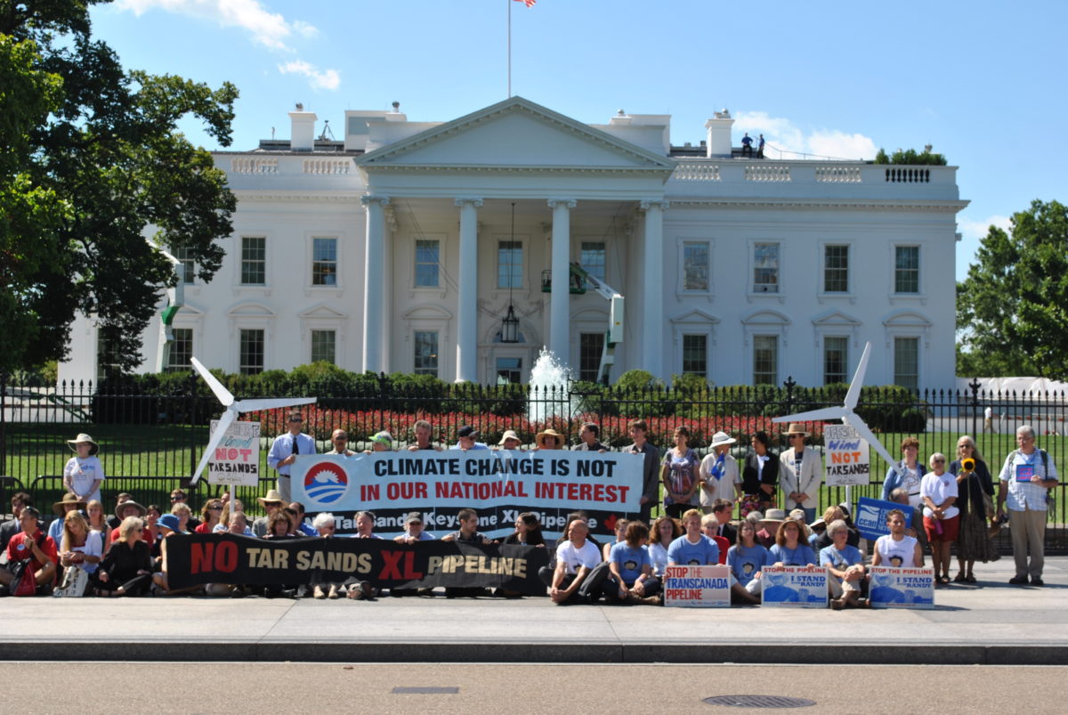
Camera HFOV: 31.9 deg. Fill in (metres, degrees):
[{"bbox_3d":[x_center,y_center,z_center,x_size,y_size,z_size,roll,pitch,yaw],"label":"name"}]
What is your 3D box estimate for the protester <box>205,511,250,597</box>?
[{"bbox_3d":[-3.214,2.051,19.769,0.550,0.843,0.720,0,-3,1],"label":"protester"}]

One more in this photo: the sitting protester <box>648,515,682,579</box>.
[{"bbox_3d":[1.292,1.963,18.327,0.580,0.809,0.800,1,-3,-3],"label":"sitting protester"}]

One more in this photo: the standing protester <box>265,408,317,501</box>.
[{"bbox_3d":[-2.829,1.537,21.800,0.580,1.841,0.420,1,-3,-6],"label":"standing protester"}]

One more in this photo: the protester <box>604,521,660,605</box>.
[{"bbox_3d":[1.000,2.085,19.200,0.630,0.819,0.720,1,-2,-3],"label":"protester"}]

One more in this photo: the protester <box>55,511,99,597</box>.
[{"bbox_3d":[-4.817,2.051,19.800,0.530,0.872,0.720,0,-2,14],"label":"protester"}]

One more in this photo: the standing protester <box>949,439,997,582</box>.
[{"bbox_3d":[5.010,1.722,21.300,0.550,1.672,0.420,0,-2,11],"label":"standing protester"}]

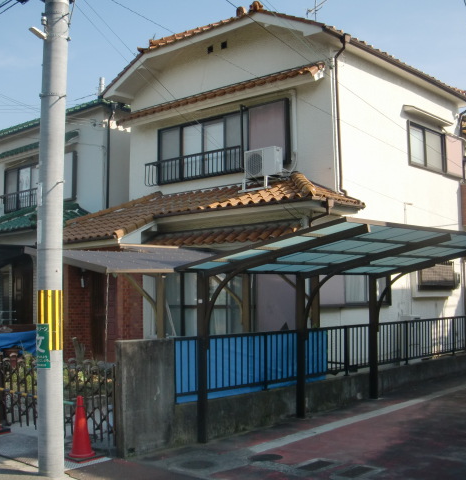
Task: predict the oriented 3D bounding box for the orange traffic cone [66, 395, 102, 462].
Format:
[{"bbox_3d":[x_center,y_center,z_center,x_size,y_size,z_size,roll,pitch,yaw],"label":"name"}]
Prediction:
[{"bbox_3d":[-1.748,2.156,8.133,0.390,0.700,0.390,-5,-6,43],"label":"orange traffic cone"}]

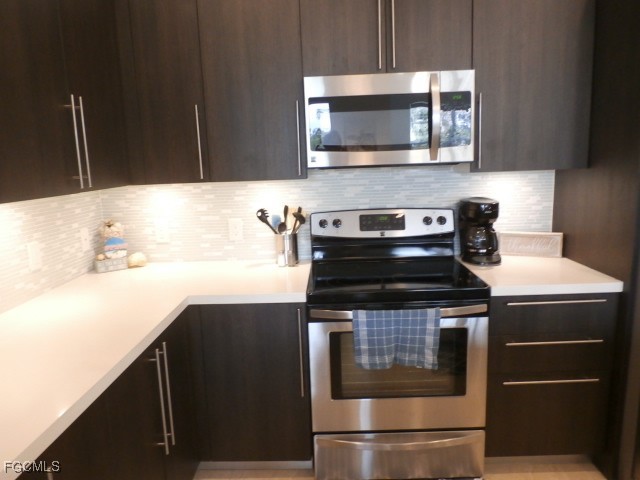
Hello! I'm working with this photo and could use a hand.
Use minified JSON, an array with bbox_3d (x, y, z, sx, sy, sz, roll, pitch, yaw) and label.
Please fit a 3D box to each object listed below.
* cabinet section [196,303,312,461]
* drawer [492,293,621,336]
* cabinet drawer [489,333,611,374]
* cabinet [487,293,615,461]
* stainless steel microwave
[{"bbox_3d":[-0.282,0.588,2.362,0.497,0.758,0.620,-2,9,2],"label":"cabinet section"},{"bbox_3d":[0.993,0.273,2.215,0.525,0.184,0.525,-2,9,2],"label":"drawer"},{"bbox_3d":[0.997,0.449,2.244,0.520,0.173,0.525,-2,9,2],"label":"cabinet drawer"},{"bbox_3d":[1.006,0.546,2.313,0.533,0.758,0.620,-2,9,2],"label":"cabinet"},{"bbox_3d":[0.318,-0.564,2.260,0.755,0.408,0.410,-2,9,2],"label":"stainless steel microwave"}]

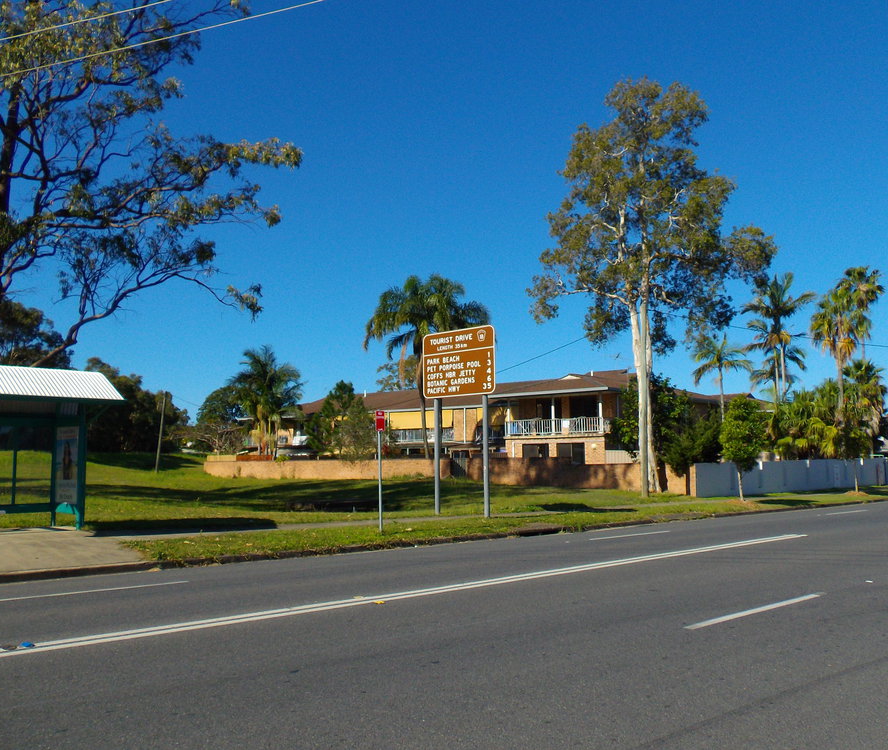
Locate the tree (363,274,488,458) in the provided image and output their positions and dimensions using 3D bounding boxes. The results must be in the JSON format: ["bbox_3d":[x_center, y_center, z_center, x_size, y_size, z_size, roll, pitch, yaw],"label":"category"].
[{"bbox_3d":[-1.246,-0.303,54.500,8.220,12.801,8.000,0,-5,0],"label":"tree"}]

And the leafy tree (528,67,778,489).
[{"bbox_3d":[9.147,-4.140,35.701,10.490,18.800,9.960,-2,-7,15],"label":"leafy tree"}]

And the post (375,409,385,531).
[{"bbox_3d":[-1.396,2.112,17.700,0.225,2.680,0.090,-3,-6,30],"label":"post"}]

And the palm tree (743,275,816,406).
[{"bbox_3d":[21.145,0.024,50.809,4.190,13.200,4.190,-3,-7,23],"label":"palm tree"}]

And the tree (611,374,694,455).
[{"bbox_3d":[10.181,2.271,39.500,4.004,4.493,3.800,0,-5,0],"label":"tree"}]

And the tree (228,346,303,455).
[{"bbox_3d":[-13.240,2.225,60.000,5.415,8.530,5.144,0,-5,0],"label":"tree"}]

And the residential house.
[{"bbox_3d":[3.841,4.660,65.027,15.000,7.600,34.000,5,-9,-42],"label":"residential house"}]

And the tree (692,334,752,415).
[{"bbox_3d":[16.415,1.939,47.573,3.460,8.750,3.460,-3,-7,19],"label":"tree"}]

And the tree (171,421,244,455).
[{"bbox_3d":[-22.176,5.996,75.839,6.660,3.460,6.660,1,-7,-16],"label":"tree"}]

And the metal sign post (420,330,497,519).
[{"bbox_3d":[0.397,1.311,22.158,0.180,5.048,2.871,4,-7,-41],"label":"metal sign post"}]

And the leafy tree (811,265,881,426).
[{"bbox_3d":[24.647,-0.057,49.304,3.930,13.150,3.930,-4,-7,27],"label":"leafy tree"}]

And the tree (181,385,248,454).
[{"bbox_3d":[-19.377,3.867,68.000,5.716,6.137,5.431,0,-5,0],"label":"tree"}]

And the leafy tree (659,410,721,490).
[{"bbox_3d":[10.666,3.288,35.000,2.553,3.591,2.600,0,-5,0],"label":"leafy tree"}]

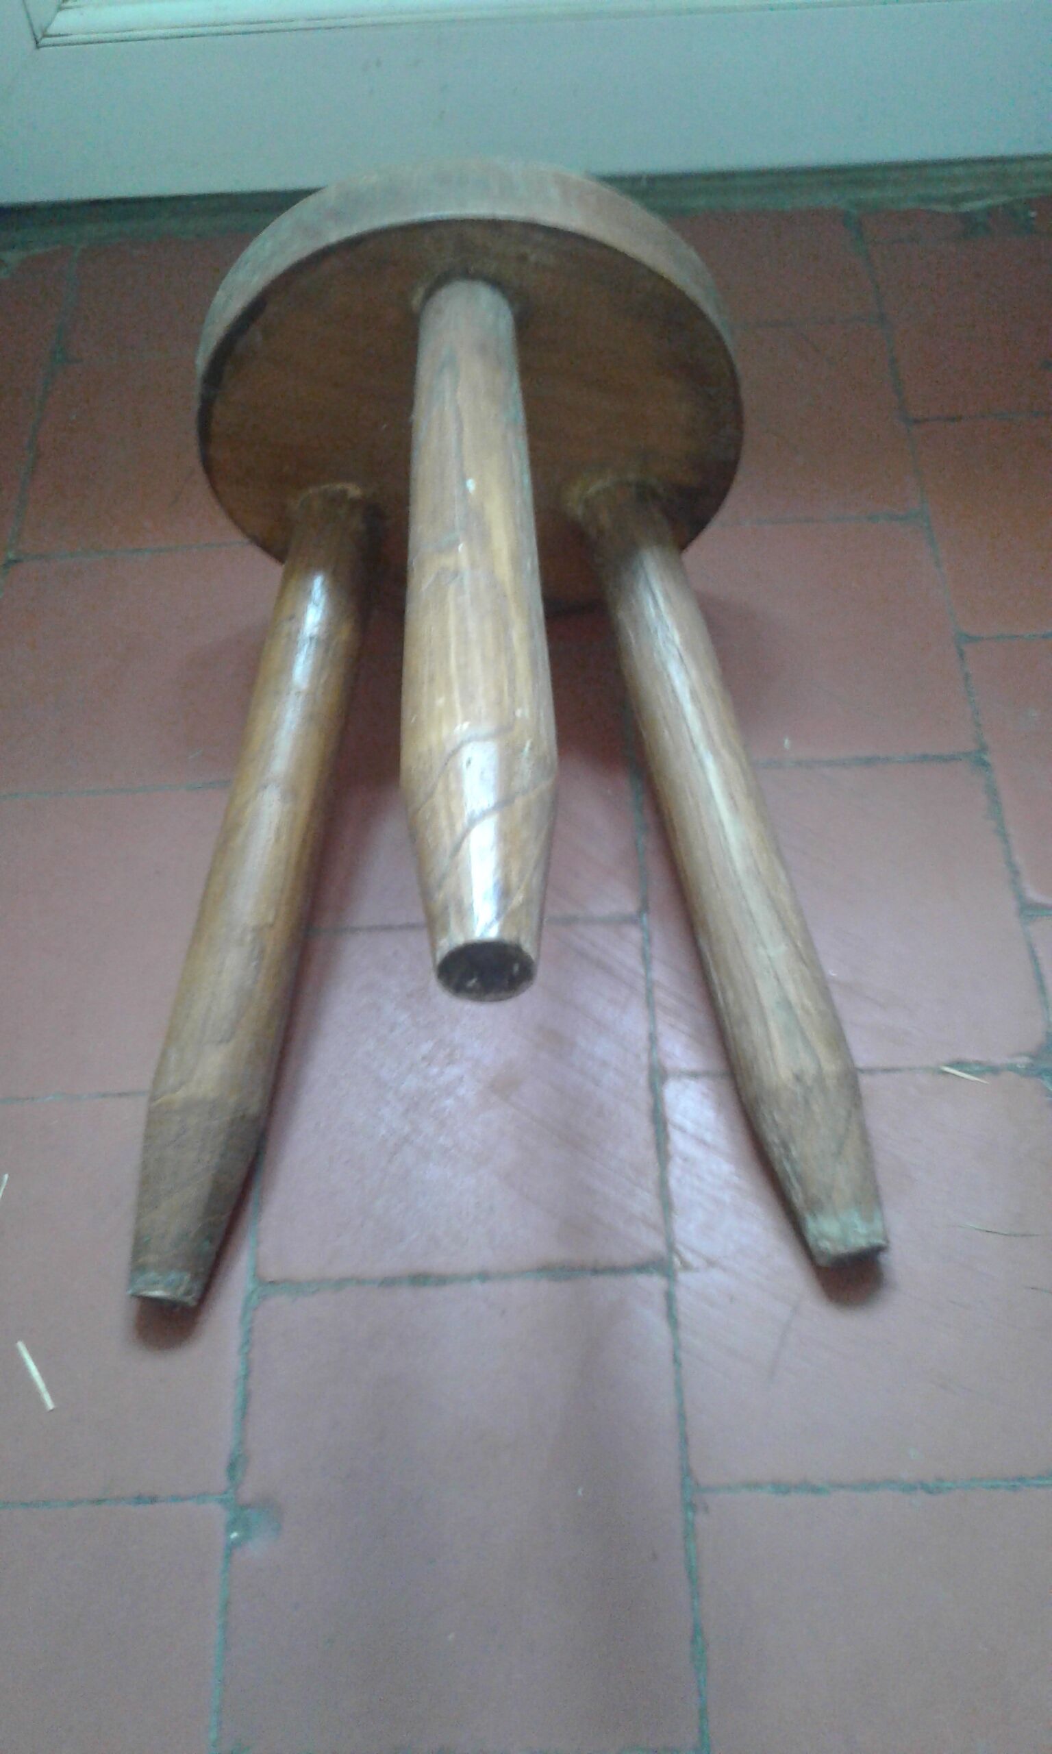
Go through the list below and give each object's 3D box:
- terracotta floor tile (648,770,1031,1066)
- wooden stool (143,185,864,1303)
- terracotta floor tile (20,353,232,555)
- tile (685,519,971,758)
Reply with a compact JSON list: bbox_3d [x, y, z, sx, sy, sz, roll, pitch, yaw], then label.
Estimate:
[{"bbox_3d":[0.164,0.021,0.797,0.197,0.015,0.191,-3,58,2],"label":"terracotta floor tile"},{"bbox_3d":[-0.022,-0.070,0.682,0.347,0.326,0.461,-4,62,1],"label":"wooden stool"},{"bbox_3d":[-0.243,-0.292,1.018,0.197,0.015,0.191,-3,58,2],"label":"terracotta floor tile"},{"bbox_3d":[0.160,-0.144,0.900,0.197,0.015,0.191,-3,58,2],"label":"tile"}]

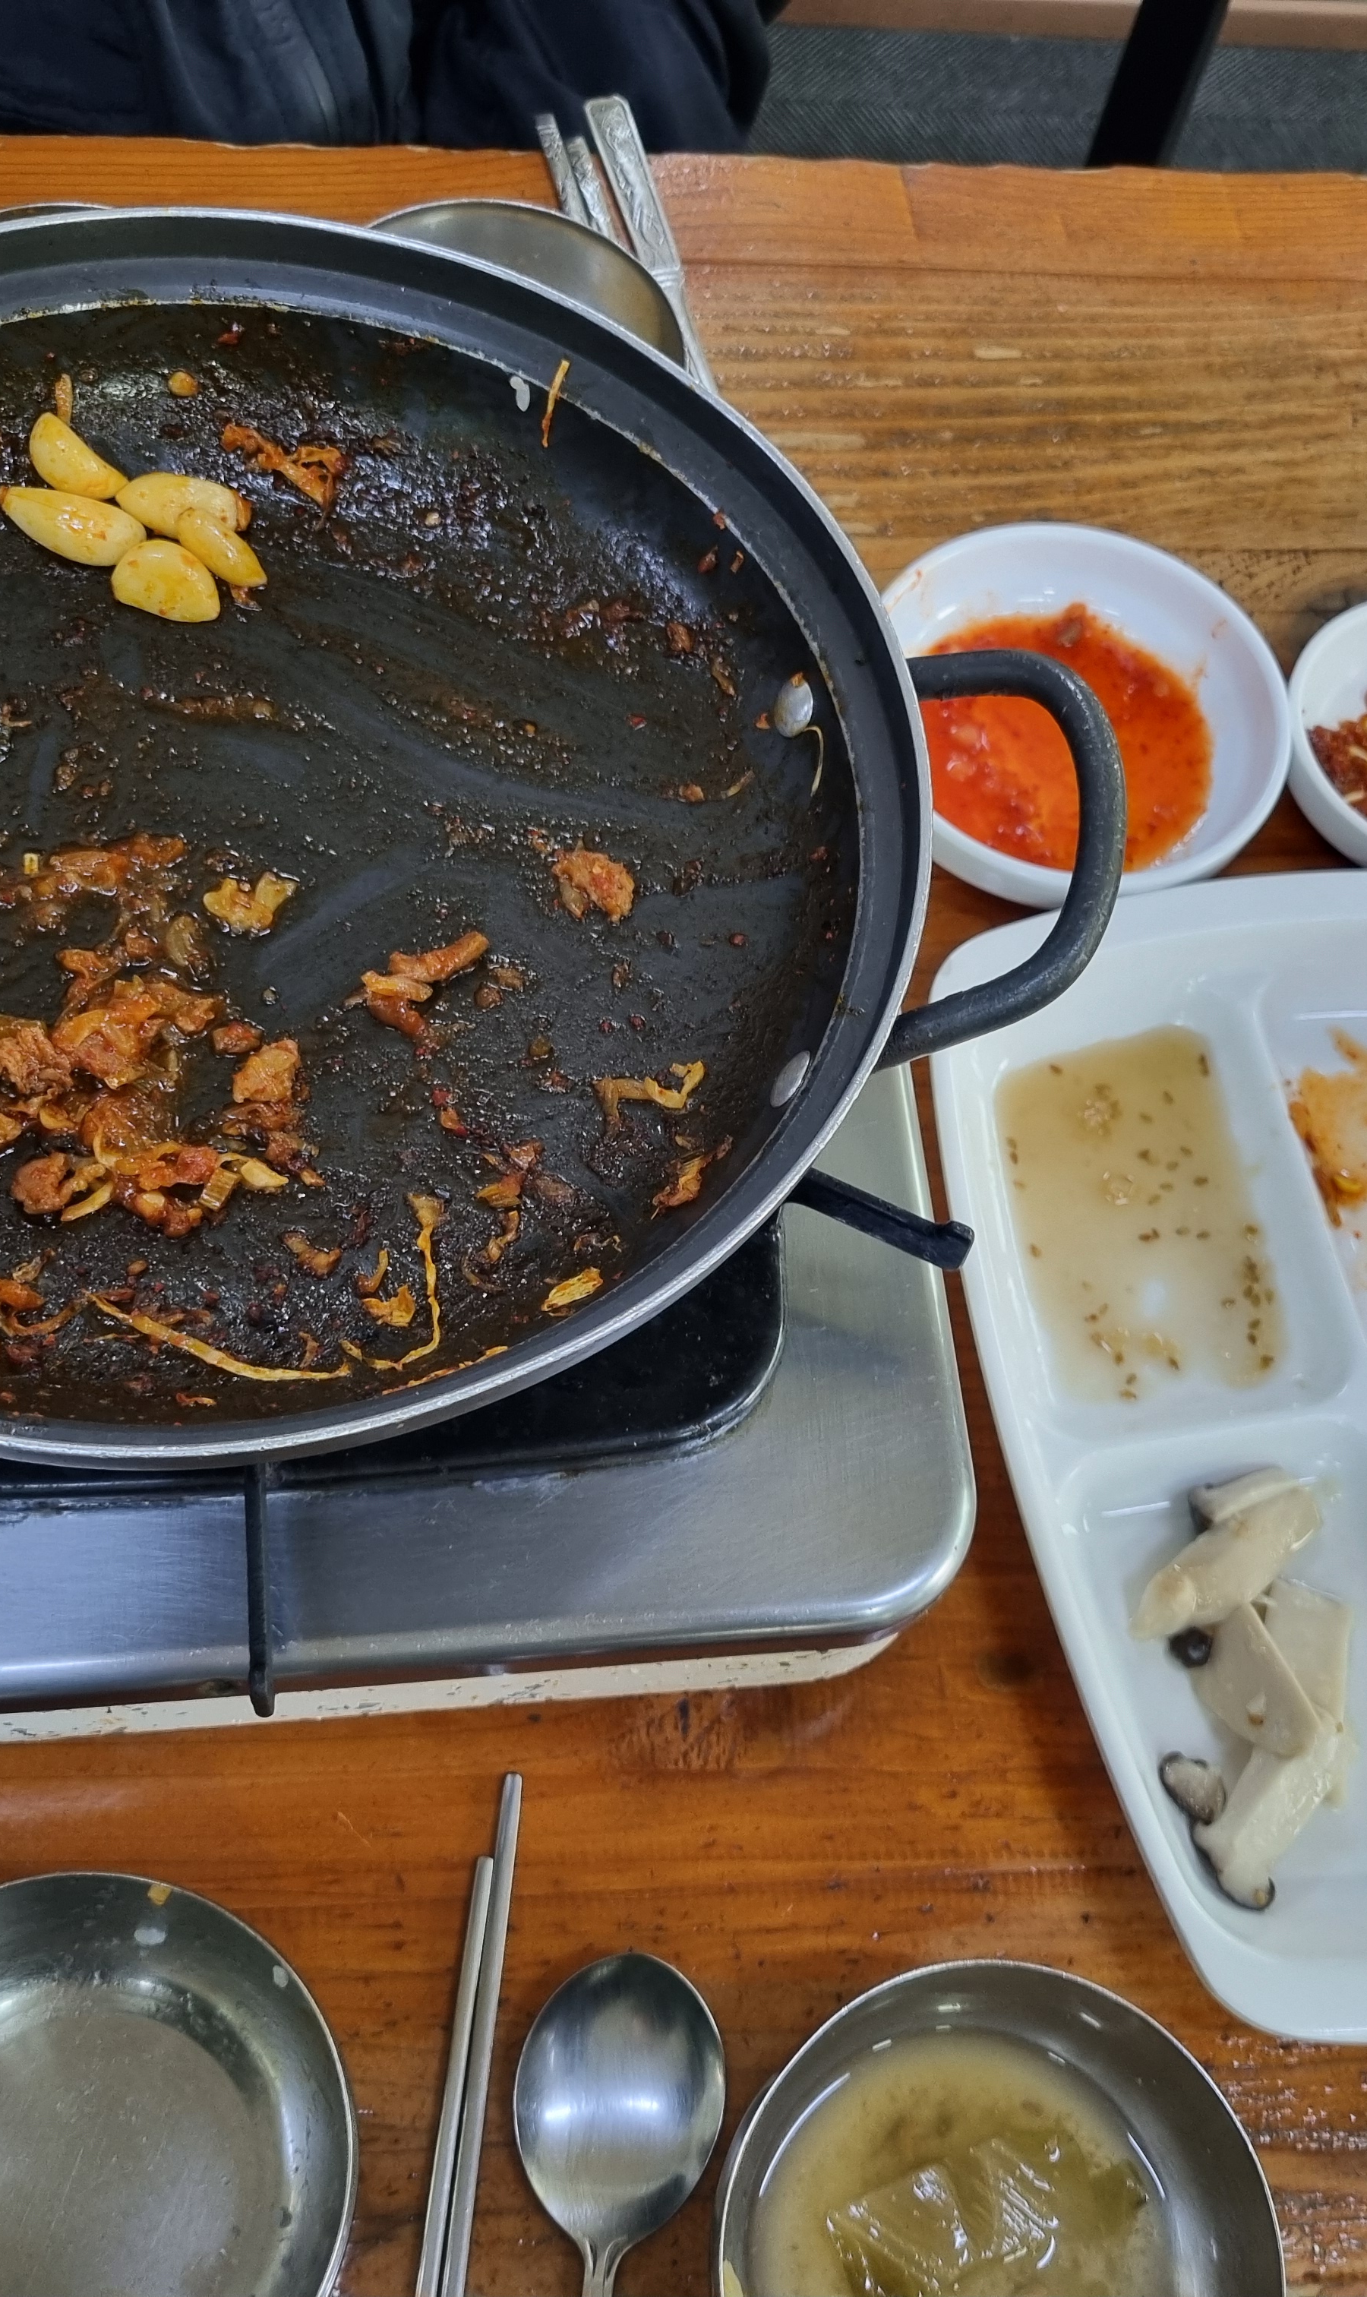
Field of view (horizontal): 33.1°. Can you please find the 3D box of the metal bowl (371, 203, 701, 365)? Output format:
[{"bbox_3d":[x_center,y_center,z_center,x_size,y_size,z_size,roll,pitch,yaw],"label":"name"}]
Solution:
[{"bbox_3d":[-0.052,-0.203,0.625,0.103,0.046,0.103,-2,65,-9],"label":"metal bowl"}]

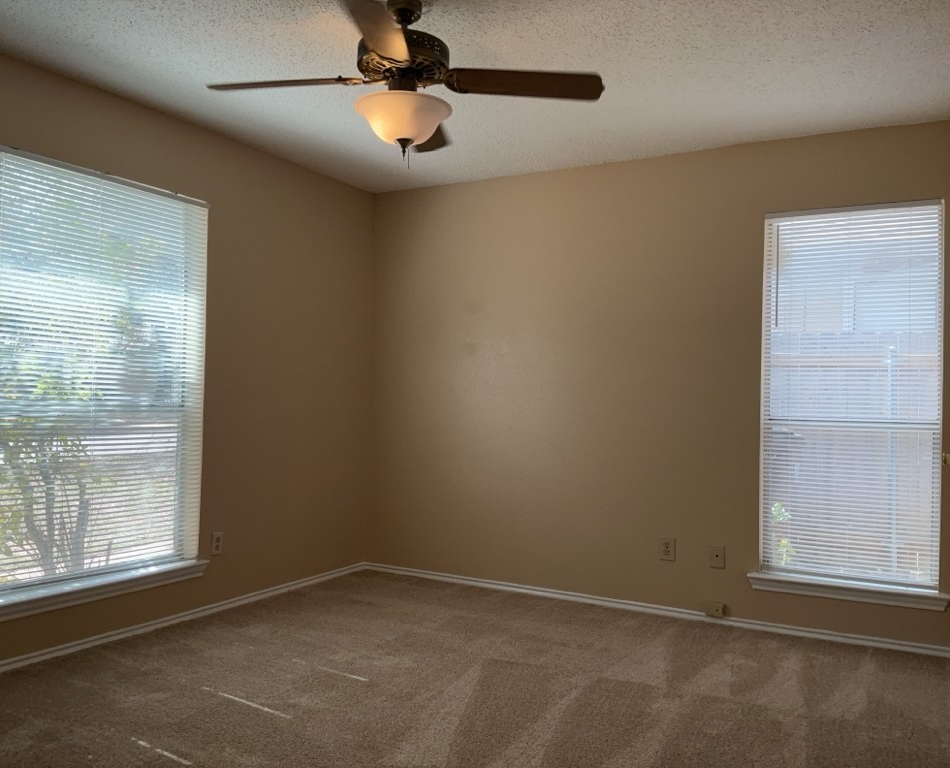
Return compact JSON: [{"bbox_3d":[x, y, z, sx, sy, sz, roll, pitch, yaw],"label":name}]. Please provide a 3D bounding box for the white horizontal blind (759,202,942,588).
[{"bbox_3d":[1.773,0.073,3.812,0.795,1.835,0.100,1,-1,30],"label":"white horizontal blind"}]

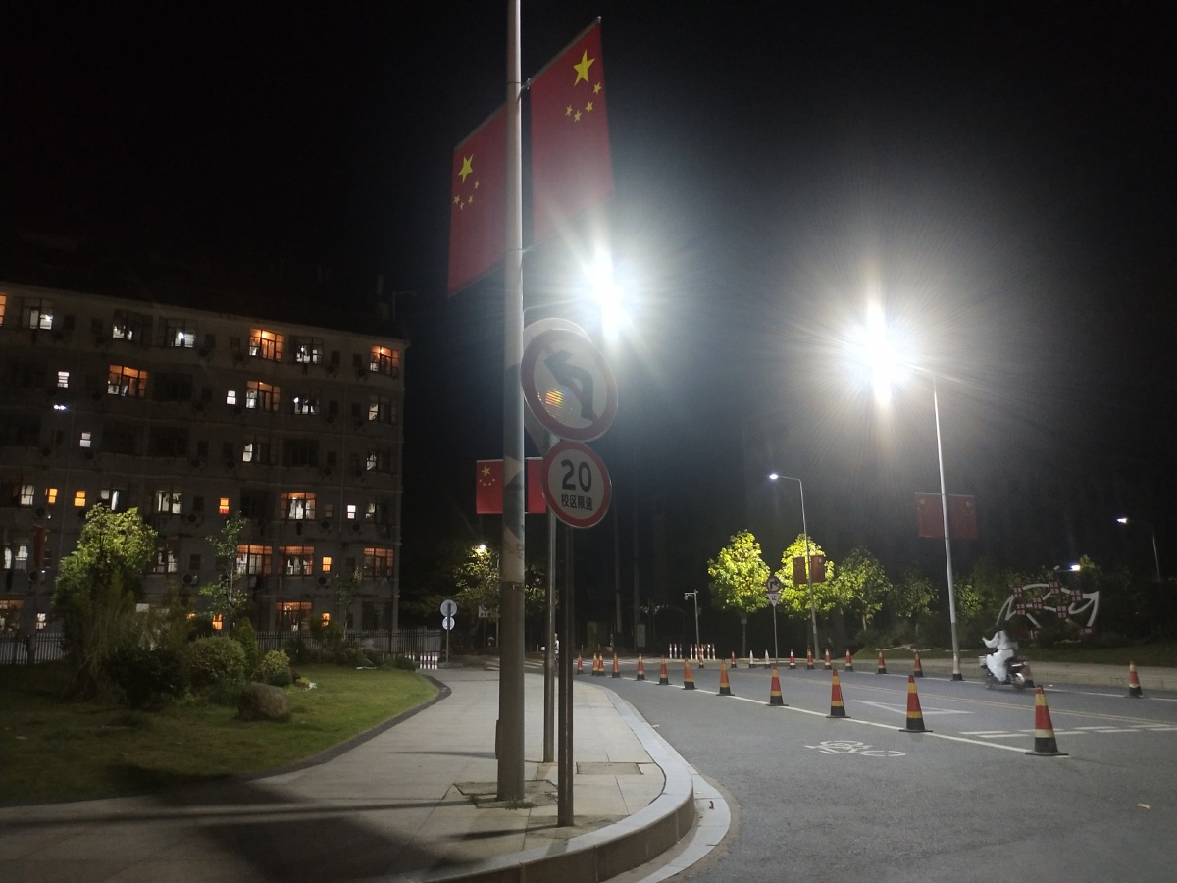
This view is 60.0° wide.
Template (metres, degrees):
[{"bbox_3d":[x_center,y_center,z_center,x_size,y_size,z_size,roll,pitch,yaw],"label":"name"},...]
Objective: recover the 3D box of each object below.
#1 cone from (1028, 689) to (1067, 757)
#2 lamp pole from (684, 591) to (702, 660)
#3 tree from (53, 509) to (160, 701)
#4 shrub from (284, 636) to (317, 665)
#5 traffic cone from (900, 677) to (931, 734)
[{"bbox_3d":[5.156,3.145,11.560,0.410,0.735,0.410,-5,-12,23],"label":"cone"},{"bbox_3d":[5.198,9.219,51.000,0.850,3.500,0.200,-1,-11,0],"label":"lamp pole"},{"bbox_3d":[-9.897,3.266,20.900,2.100,3.900,2.050,5,-12,-25],"label":"tree"},{"bbox_3d":[-9.918,7.201,35.026,1.108,0.980,1.108,3,-11,-15],"label":"shrub"},{"bbox_3d":[4.573,3.659,14.299,0.410,0.741,0.410,-4,-11,17],"label":"traffic cone"}]

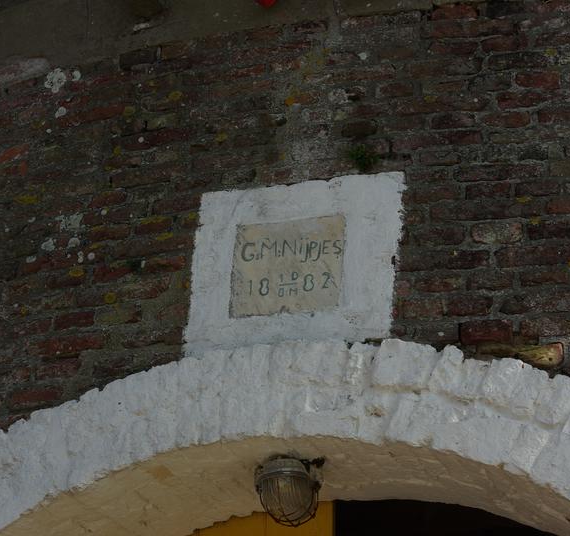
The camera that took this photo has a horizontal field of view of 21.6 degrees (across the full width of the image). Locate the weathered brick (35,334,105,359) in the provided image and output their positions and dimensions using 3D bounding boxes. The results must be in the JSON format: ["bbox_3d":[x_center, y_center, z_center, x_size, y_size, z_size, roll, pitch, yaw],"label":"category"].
[{"bbox_3d":[-0.445,0.196,3.219,0.161,0.048,0.100,-8,-41,16],"label":"weathered brick"}]

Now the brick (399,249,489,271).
[{"bbox_3d":[0.339,0.014,3.127,0.185,0.048,0.100,-4,-40,9],"label":"brick"}]

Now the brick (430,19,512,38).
[{"bbox_3d":[0.448,-0.534,3.561,0.196,0.049,0.100,-3,-40,8],"label":"brick"}]

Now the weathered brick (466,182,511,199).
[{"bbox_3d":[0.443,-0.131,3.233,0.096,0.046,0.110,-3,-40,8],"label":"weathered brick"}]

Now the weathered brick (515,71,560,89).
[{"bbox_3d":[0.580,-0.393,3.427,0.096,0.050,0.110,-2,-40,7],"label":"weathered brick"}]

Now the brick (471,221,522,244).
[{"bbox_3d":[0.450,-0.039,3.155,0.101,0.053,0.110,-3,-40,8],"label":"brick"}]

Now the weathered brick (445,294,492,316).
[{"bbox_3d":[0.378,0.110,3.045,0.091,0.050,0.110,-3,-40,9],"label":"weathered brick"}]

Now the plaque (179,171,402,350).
[{"bbox_3d":[0.025,0.005,3.173,0.453,0.443,0.060,-6,-40,12],"label":"plaque"}]

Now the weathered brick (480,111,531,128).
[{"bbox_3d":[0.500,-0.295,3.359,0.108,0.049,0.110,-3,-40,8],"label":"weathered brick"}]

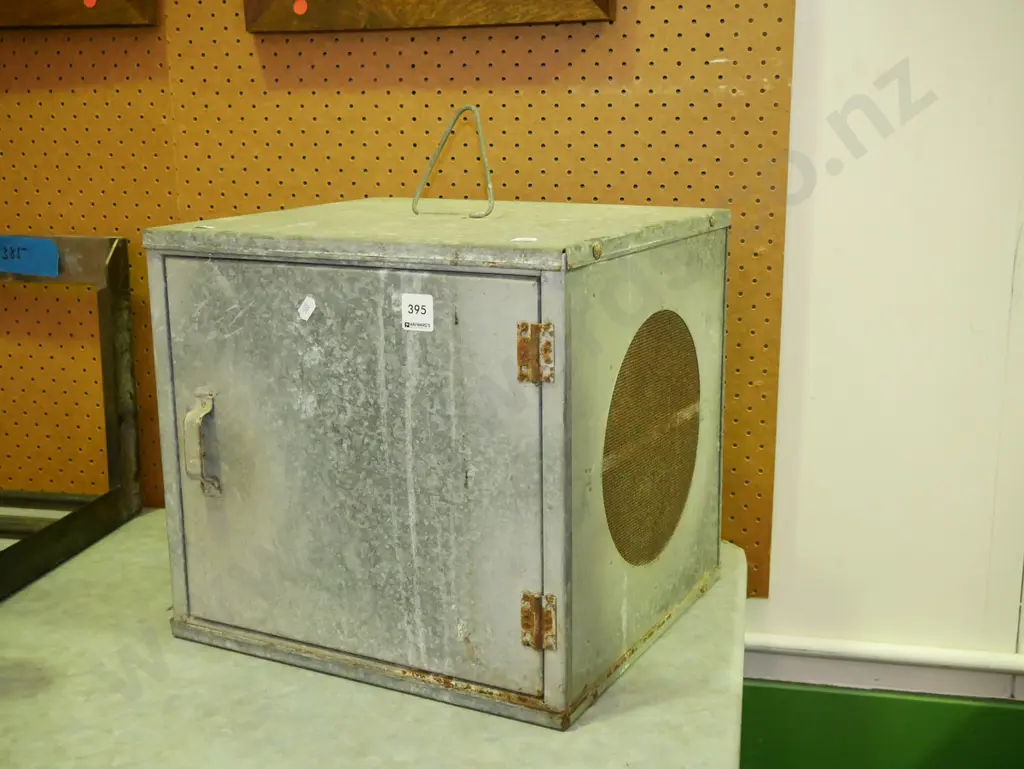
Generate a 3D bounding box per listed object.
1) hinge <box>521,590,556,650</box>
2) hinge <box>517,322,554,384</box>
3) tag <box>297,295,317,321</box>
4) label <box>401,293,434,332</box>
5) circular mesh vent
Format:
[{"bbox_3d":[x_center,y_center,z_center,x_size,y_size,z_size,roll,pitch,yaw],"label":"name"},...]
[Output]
[{"bbox_3d":[0.018,0.166,0.908,0.028,0.040,0.006,6,14,27],"label":"hinge"},{"bbox_3d":[0.017,-0.022,0.910,0.029,0.042,0.006,6,14,28],"label":"hinge"},{"bbox_3d":[-0.150,-0.056,0.952,0.011,0.020,0.001,43,28,14],"label":"tag"},{"bbox_3d":[-0.066,-0.050,0.907,0.025,0.026,0.001,6,14,27],"label":"label"},{"bbox_3d":[0.119,0.043,1.075,0.004,0.204,0.208,6,14,28],"label":"circular mesh vent"}]

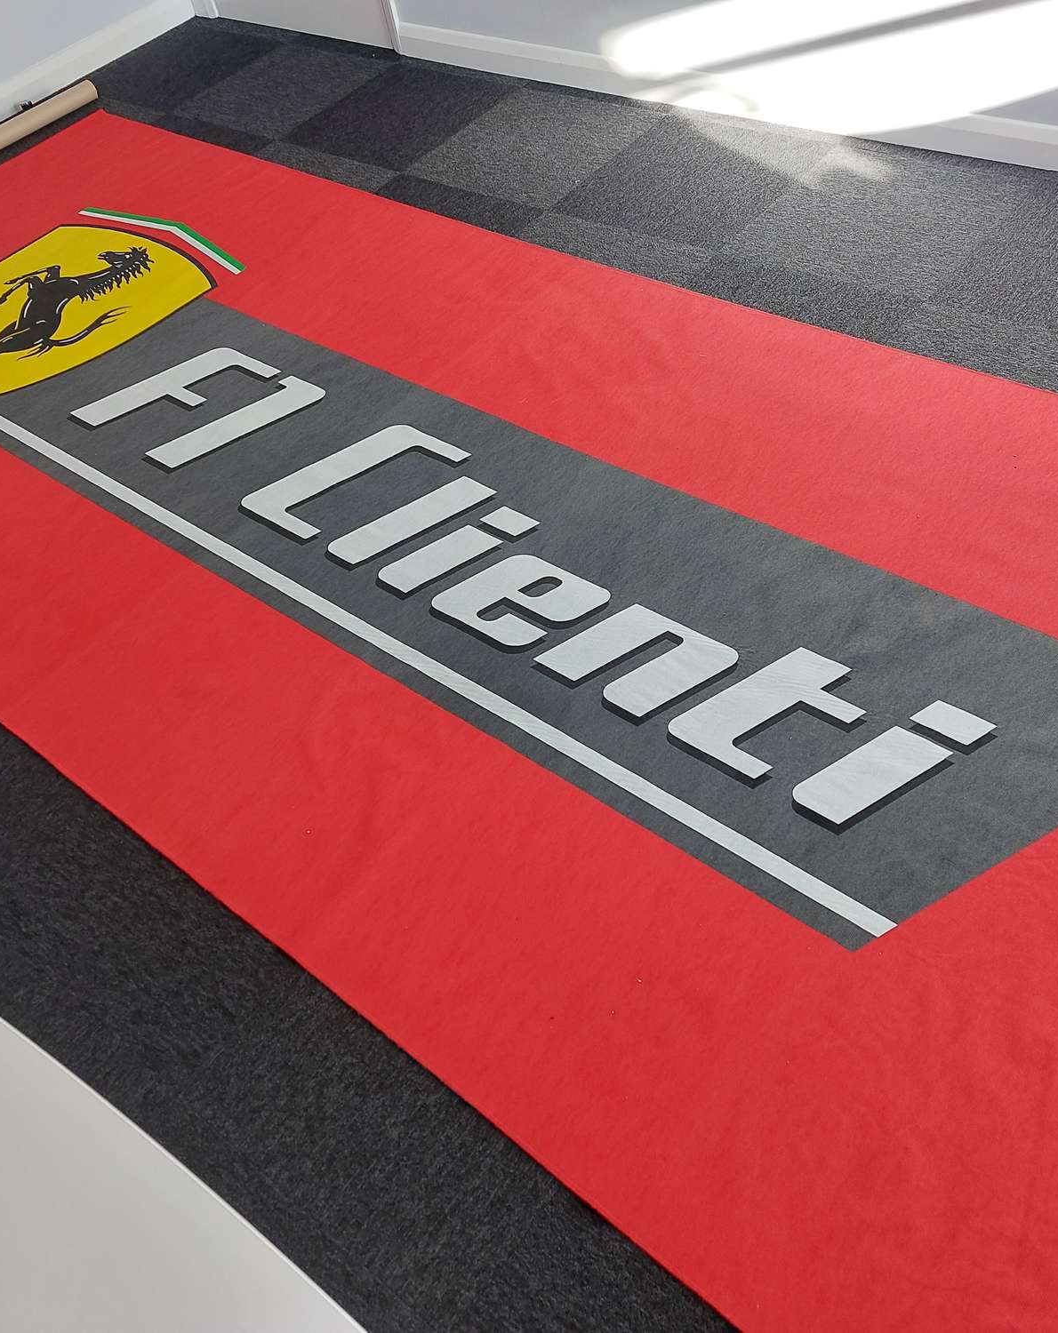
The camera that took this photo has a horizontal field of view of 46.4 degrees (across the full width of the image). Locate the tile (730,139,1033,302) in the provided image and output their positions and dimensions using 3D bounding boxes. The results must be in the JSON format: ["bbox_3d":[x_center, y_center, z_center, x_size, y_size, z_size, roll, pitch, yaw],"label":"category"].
[{"bbox_3d":[0.774,-0.996,2.757,0.500,0.010,0.500,27,60,31],"label":"tile"}]

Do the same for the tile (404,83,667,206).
[{"bbox_3d":[0.011,-1.384,3.275,0.500,0.010,0.500,27,60,31],"label":"tile"}]

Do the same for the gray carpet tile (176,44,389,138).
[{"bbox_3d":[-0.752,-1.771,3.792,0.500,0.010,0.500,27,60,31],"label":"gray carpet tile"}]

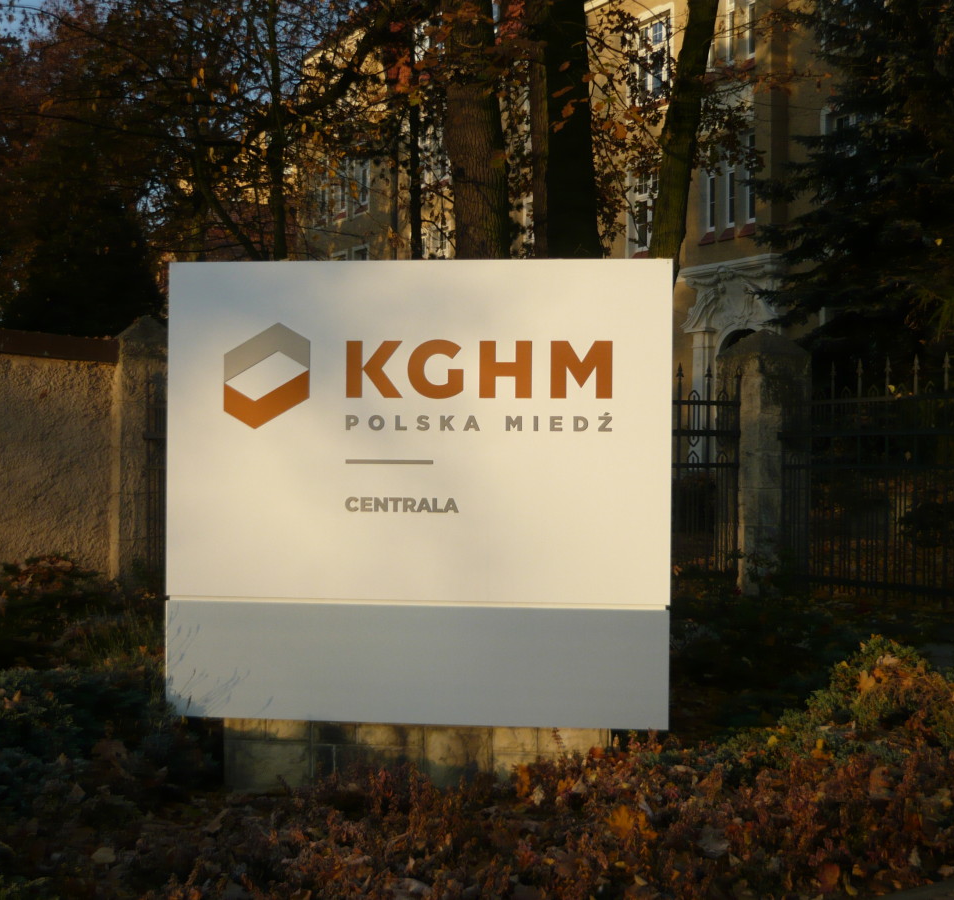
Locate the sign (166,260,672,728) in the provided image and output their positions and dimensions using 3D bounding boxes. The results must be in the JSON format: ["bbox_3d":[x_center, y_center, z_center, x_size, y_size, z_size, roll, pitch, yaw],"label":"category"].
[{"bbox_3d":[-0.262,0.180,6.230,2.200,2.000,0.200,0,0,6],"label":"sign"}]

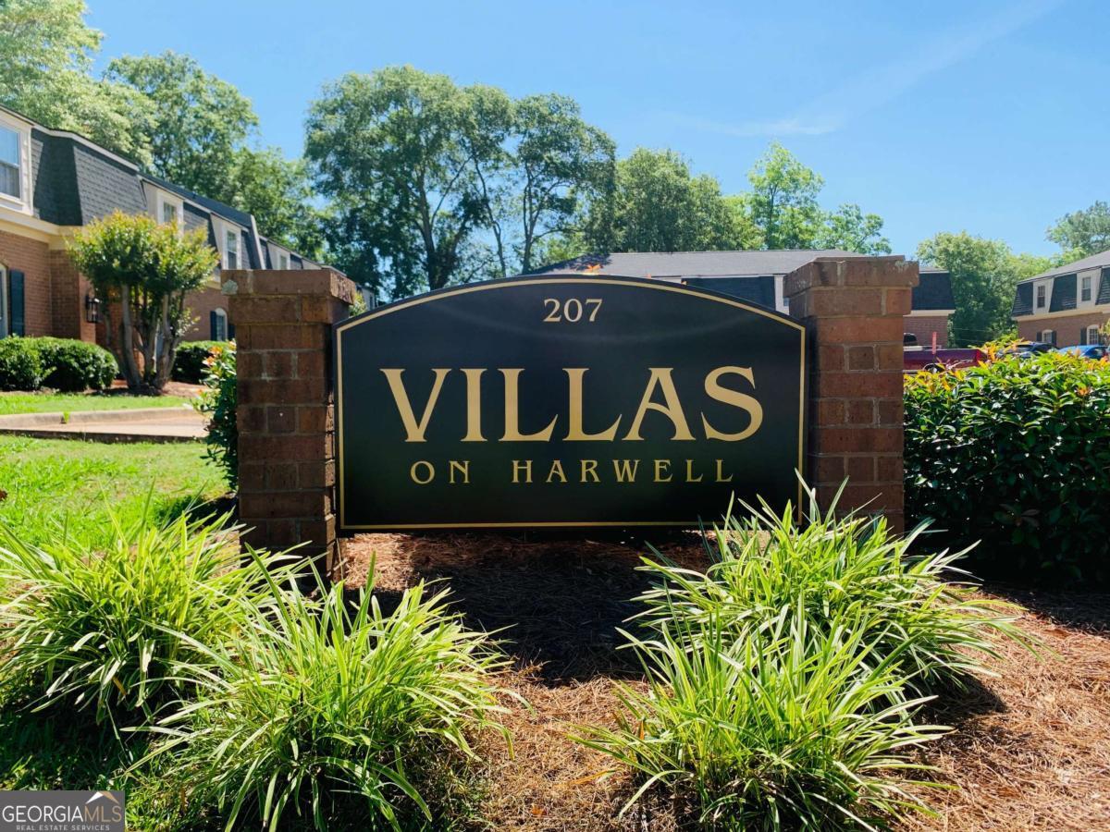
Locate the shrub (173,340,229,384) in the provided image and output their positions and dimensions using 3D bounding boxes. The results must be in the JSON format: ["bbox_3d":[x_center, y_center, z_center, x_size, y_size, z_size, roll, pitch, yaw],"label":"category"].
[{"bbox_3d":[-8.005,-1.233,19.011,1.522,0.968,1.522,0,2,0],"label":"shrub"}]

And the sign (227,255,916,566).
[{"bbox_3d":[0.057,0.042,3.144,2.468,1.160,0.385,0,2,0],"label":"sign"}]

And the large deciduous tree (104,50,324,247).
[{"bbox_3d":[-18.331,-10.442,44.714,11.535,18.045,10.382,-1,3,-22],"label":"large deciduous tree"}]

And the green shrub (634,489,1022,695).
[{"bbox_3d":[0.718,0.435,2.196,0.990,0.440,0.850,0,2,18],"label":"green shrub"}]

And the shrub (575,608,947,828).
[{"bbox_3d":[0.397,0.507,1.600,0.680,0.350,0.600,0,2,14],"label":"shrub"}]

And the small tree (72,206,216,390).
[{"bbox_3d":[-7.400,-2.061,14.970,2.665,3.206,2.532,-2,3,-26],"label":"small tree"}]

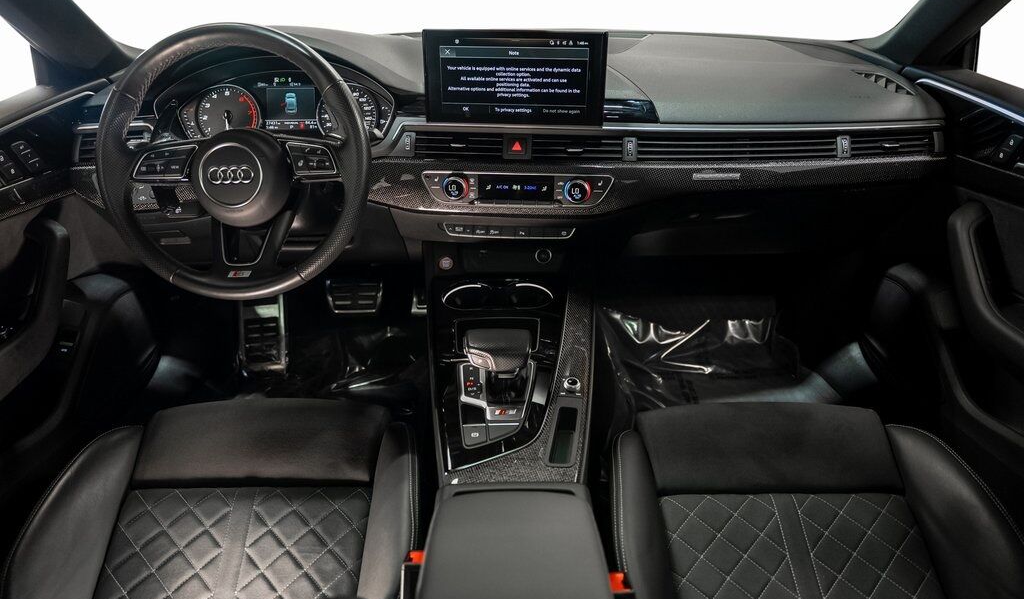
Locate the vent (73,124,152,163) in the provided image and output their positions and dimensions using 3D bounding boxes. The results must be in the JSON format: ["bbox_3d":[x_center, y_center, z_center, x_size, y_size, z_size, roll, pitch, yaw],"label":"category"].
[{"bbox_3d":[-0.635,-0.246,1.130,0.125,0.055,0.040,1,24,2],"label":"vent"}]

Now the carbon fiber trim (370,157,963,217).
[{"bbox_3d":[0.227,-0.176,1.115,0.900,0.092,0.080,0,21,0],"label":"carbon fiber trim"}]

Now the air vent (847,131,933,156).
[{"bbox_3d":[0.603,-0.247,1.130,0.133,0.040,0.035,-1,24,-2],"label":"air vent"}]

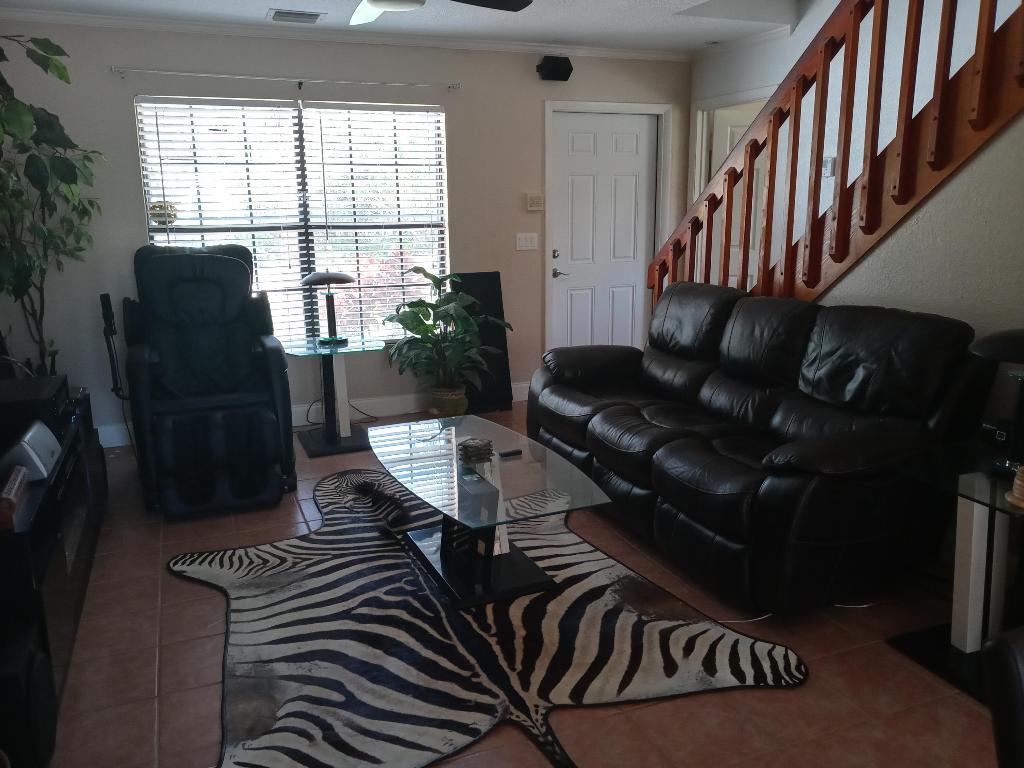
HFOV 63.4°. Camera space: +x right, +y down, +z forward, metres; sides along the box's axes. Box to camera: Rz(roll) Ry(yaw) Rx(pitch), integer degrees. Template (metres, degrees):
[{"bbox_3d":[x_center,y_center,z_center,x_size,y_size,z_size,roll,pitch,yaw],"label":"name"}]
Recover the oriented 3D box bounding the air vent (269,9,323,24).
[{"bbox_3d":[-1.226,-2.083,4.692,0.320,0.025,0.280,-6,13,-21],"label":"air vent"}]

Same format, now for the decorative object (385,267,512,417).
[{"bbox_3d":[-0.400,-0.254,5.369,0.820,1.030,0.680,-6,13,-21],"label":"decorative object"}]

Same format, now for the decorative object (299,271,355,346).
[{"bbox_3d":[-1.065,-0.443,4.823,0.305,0.450,0.300,-6,13,-21],"label":"decorative object"}]

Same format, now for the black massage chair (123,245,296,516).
[{"bbox_3d":[-1.545,-0.080,4.237,0.740,1.210,1.080,-6,13,-21],"label":"black massage chair"}]

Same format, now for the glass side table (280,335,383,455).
[{"bbox_3d":[-1.060,0.073,4.921,0.620,0.600,0.500,-6,13,-21],"label":"glass side table"}]

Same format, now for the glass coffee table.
[{"bbox_3d":[-0.153,0.504,3.221,0.660,0.440,1.300,-6,13,-21],"label":"glass coffee table"}]

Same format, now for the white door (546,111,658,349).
[{"bbox_3d":[0.678,-0.940,6.103,0.900,2.030,0.060,-6,13,-21],"label":"white door"}]

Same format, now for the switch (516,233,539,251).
[{"bbox_3d":[0.112,-0.990,5.781,0.160,0.118,0.015,-6,13,-21],"label":"switch"}]

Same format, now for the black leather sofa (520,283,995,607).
[{"bbox_3d":[0.885,0.105,3.717,1.000,0.980,2.080,-6,13,-21],"label":"black leather sofa"}]

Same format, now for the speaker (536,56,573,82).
[{"bbox_3d":[0.294,-2.076,5.444,0.200,0.150,0.160,-6,13,-21],"label":"speaker"}]

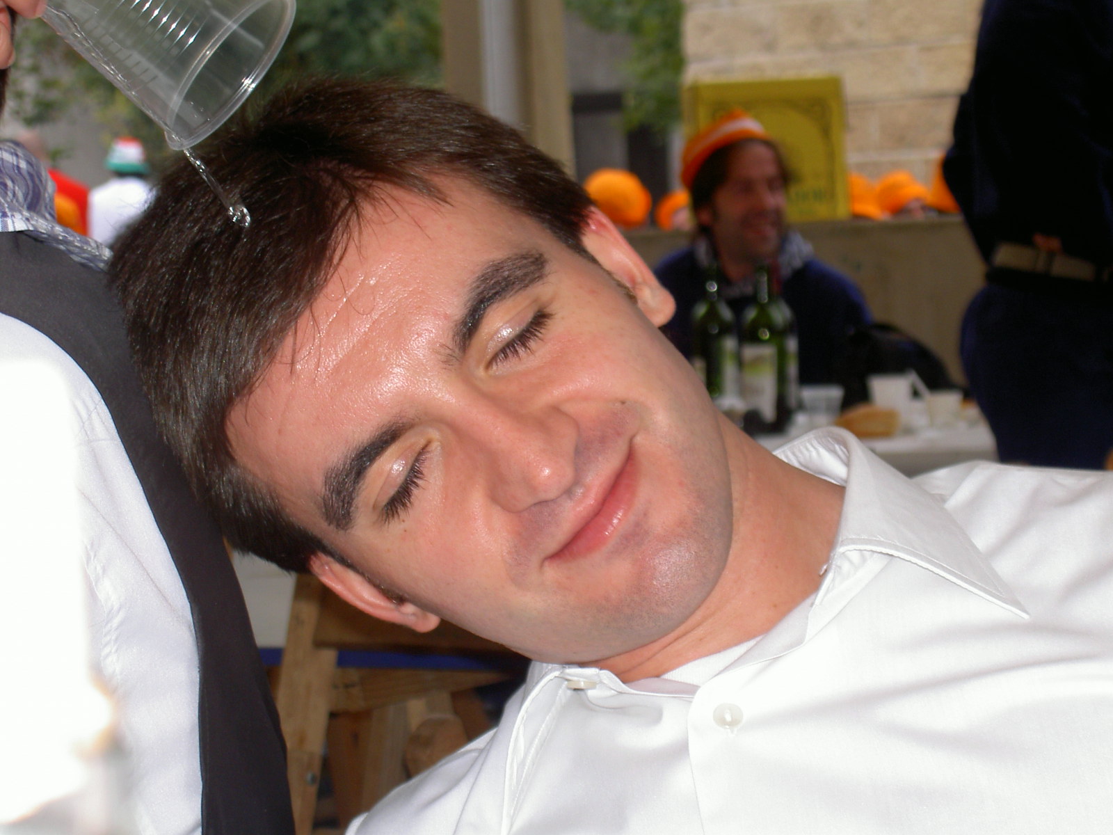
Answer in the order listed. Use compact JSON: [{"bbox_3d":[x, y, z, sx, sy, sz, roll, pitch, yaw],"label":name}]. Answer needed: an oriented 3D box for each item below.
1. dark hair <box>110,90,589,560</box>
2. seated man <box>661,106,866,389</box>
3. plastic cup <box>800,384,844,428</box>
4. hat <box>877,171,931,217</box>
[{"bbox_3d":[-0.077,-0.039,1.193,0.190,0.180,0.200,38,0,-8],"label":"dark hair"},{"bbox_3d":[0.410,0.060,6.130,0.550,1.280,0.720,-4,6,-17],"label":"seated man"},{"bbox_3d":[0.476,-0.019,5.750,0.077,0.077,0.077,-2,6,0],"label":"plastic cup"},{"bbox_3d":[1.563,-1.010,14.500,0.270,0.160,0.240,-14,0,31],"label":"hat"}]

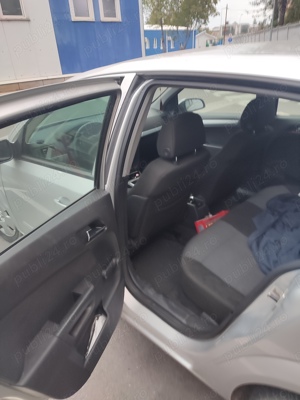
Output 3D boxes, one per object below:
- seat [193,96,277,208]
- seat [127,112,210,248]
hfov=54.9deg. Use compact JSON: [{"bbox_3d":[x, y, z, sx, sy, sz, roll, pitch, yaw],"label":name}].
[{"bbox_3d":[0.547,-0.375,2.220,0.510,0.890,0.730,-24,35,-33],"label":"seat"},{"bbox_3d":[0.012,-0.137,1.837,0.510,0.890,0.730,-24,35,-33],"label":"seat"}]

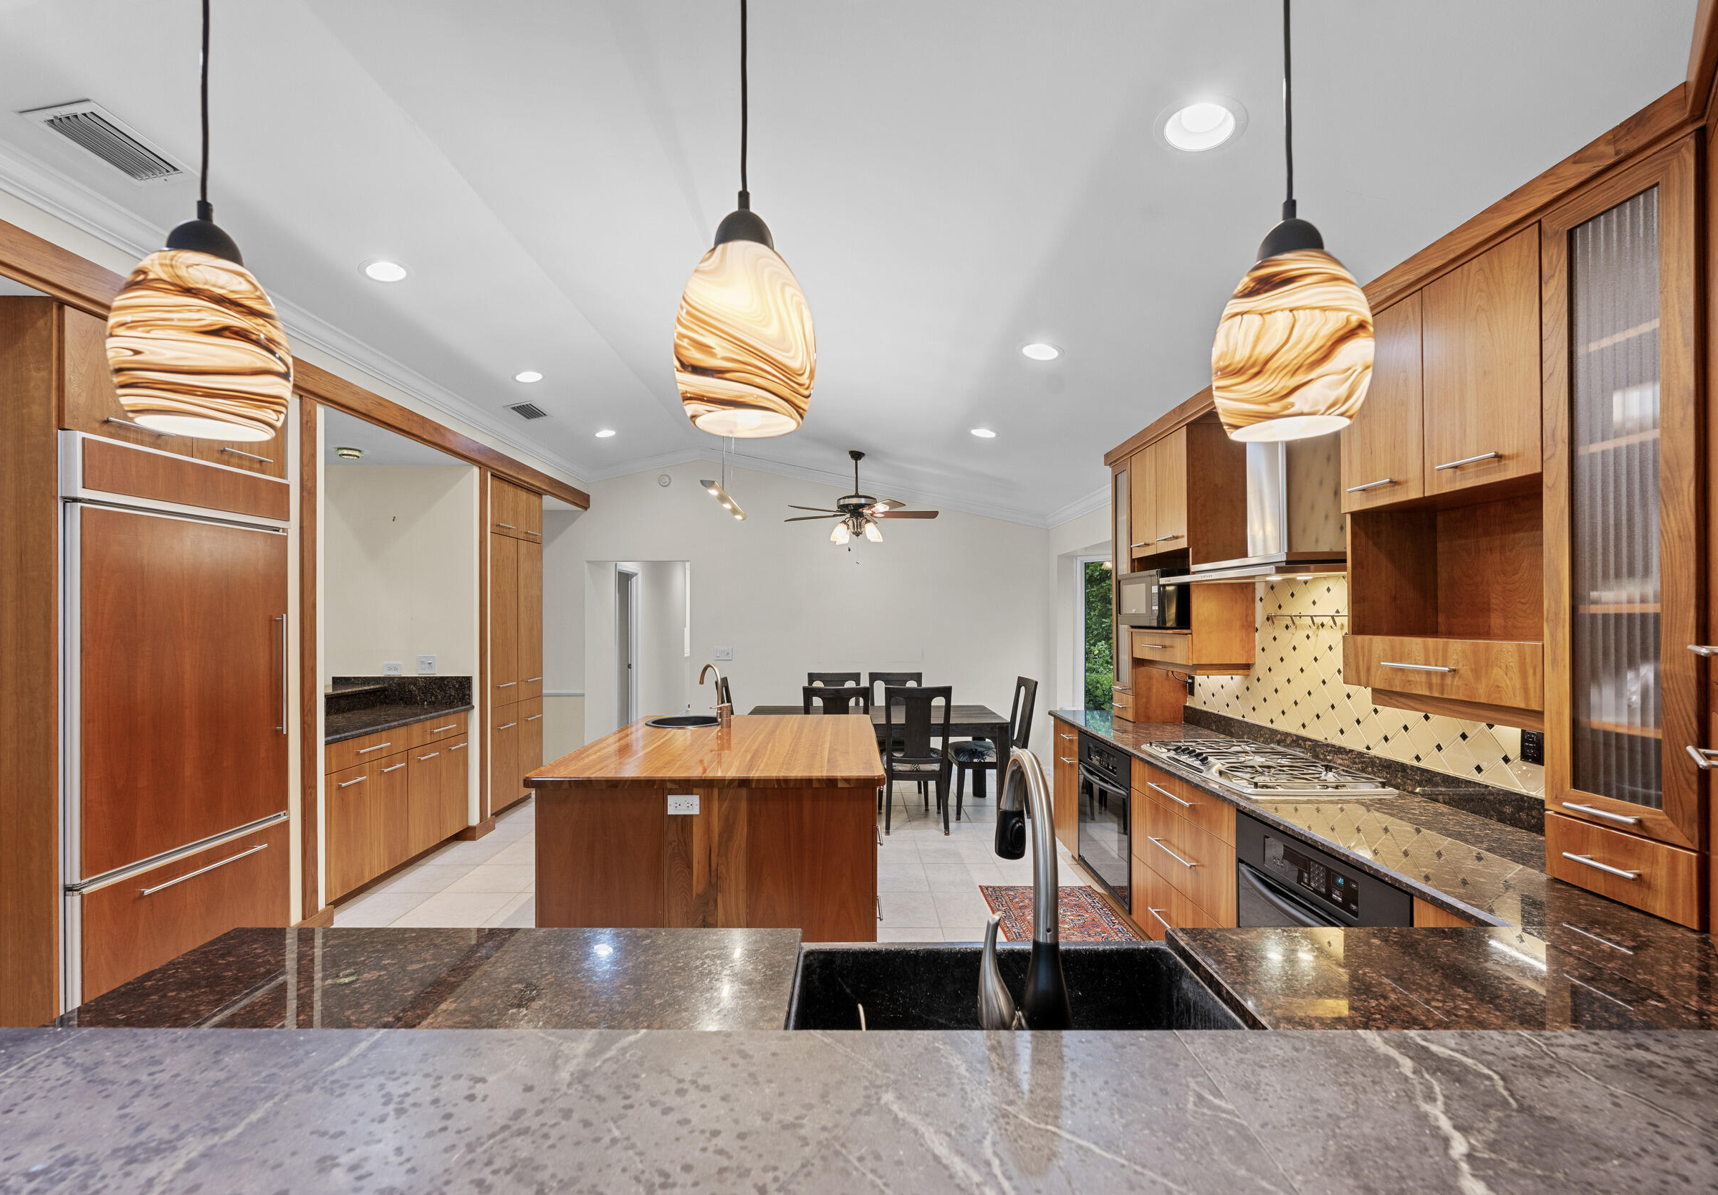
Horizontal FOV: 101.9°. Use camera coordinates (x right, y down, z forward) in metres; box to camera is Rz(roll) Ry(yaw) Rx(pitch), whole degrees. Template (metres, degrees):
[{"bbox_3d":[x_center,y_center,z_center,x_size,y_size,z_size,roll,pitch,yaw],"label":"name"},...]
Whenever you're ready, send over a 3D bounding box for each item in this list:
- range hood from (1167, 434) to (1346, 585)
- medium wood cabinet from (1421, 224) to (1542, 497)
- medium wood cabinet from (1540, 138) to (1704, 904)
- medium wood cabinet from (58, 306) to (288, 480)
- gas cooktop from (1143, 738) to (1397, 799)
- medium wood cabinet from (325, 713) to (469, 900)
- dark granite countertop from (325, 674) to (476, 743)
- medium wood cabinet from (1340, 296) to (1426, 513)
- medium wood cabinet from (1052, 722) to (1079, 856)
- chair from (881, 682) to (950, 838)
[{"bbox_3d":[1.640,-0.444,2.790,0.470,0.750,0.890,0,-1,-1],"label":"range hood"},{"bbox_3d":[1.722,-0.570,1.768,0.320,0.580,0.330,0,-1,-1],"label":"medium wood cabinet"},{"bbox_3d":[1.819,-0.130,1.543,0.310,1.596,0.325,0,-1,-1],"label":"medium wood cabinet"},{"bbox_3d":[-2.910,-0.746,2.750,0.580,0.420,0.900,0,-1,0],"label":"medium wood cabinet"},{"bbox_3d":[1.595,0.676,2.837,0.545,0.062,0.920,0,-1,-1],"label":"gas cooktop"},{"bbox_3d":[-2.930,1.130,4.070,0.600,0.770,1.240,0,-1,0],"label":"medium wood cabinet"},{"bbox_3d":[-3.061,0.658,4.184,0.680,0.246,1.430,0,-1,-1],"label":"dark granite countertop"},{"bbox_3d":[1.808,-0.606,2.223,0.310,0.612,0.345,0,-1,-1],"label":"medium wood cabinet"},{"bbox_3d":[1.599,1.207,4.395,0.595,0.825,0.505,0,-1,-1],"label":"medium wood cabinet"},{"bbox_3d":[0.400,1.132,5.040,0.470,1.030,0.580,0,-1,0],"label":"chair"}]

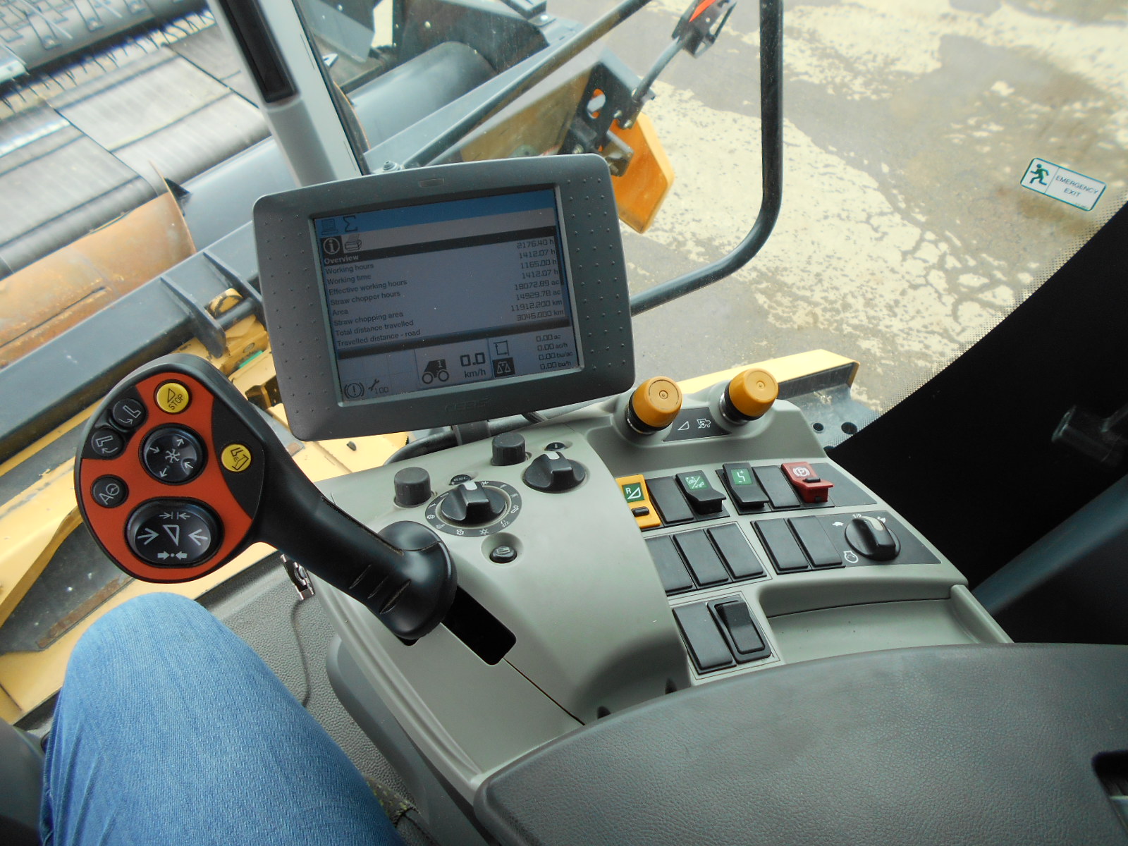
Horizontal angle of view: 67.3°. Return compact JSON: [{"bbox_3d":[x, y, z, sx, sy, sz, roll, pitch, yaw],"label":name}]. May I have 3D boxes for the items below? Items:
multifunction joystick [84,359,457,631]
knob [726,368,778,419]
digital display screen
[{"bbox_3d":[-0.144,0.051,0.444,0.203,0.059,0.102,30,74,-20],"label":"multifunction joystick"},{"bbox_3d":[0.136,-0.021,0.608,0.034,0.028,0.034,0,71,-10],"label":"knob"},{"bbox_3d":[-0.081,-0.090,0.602,0.171,0.129,0.012,-8,7,-4],"label":"digital display screen"}]

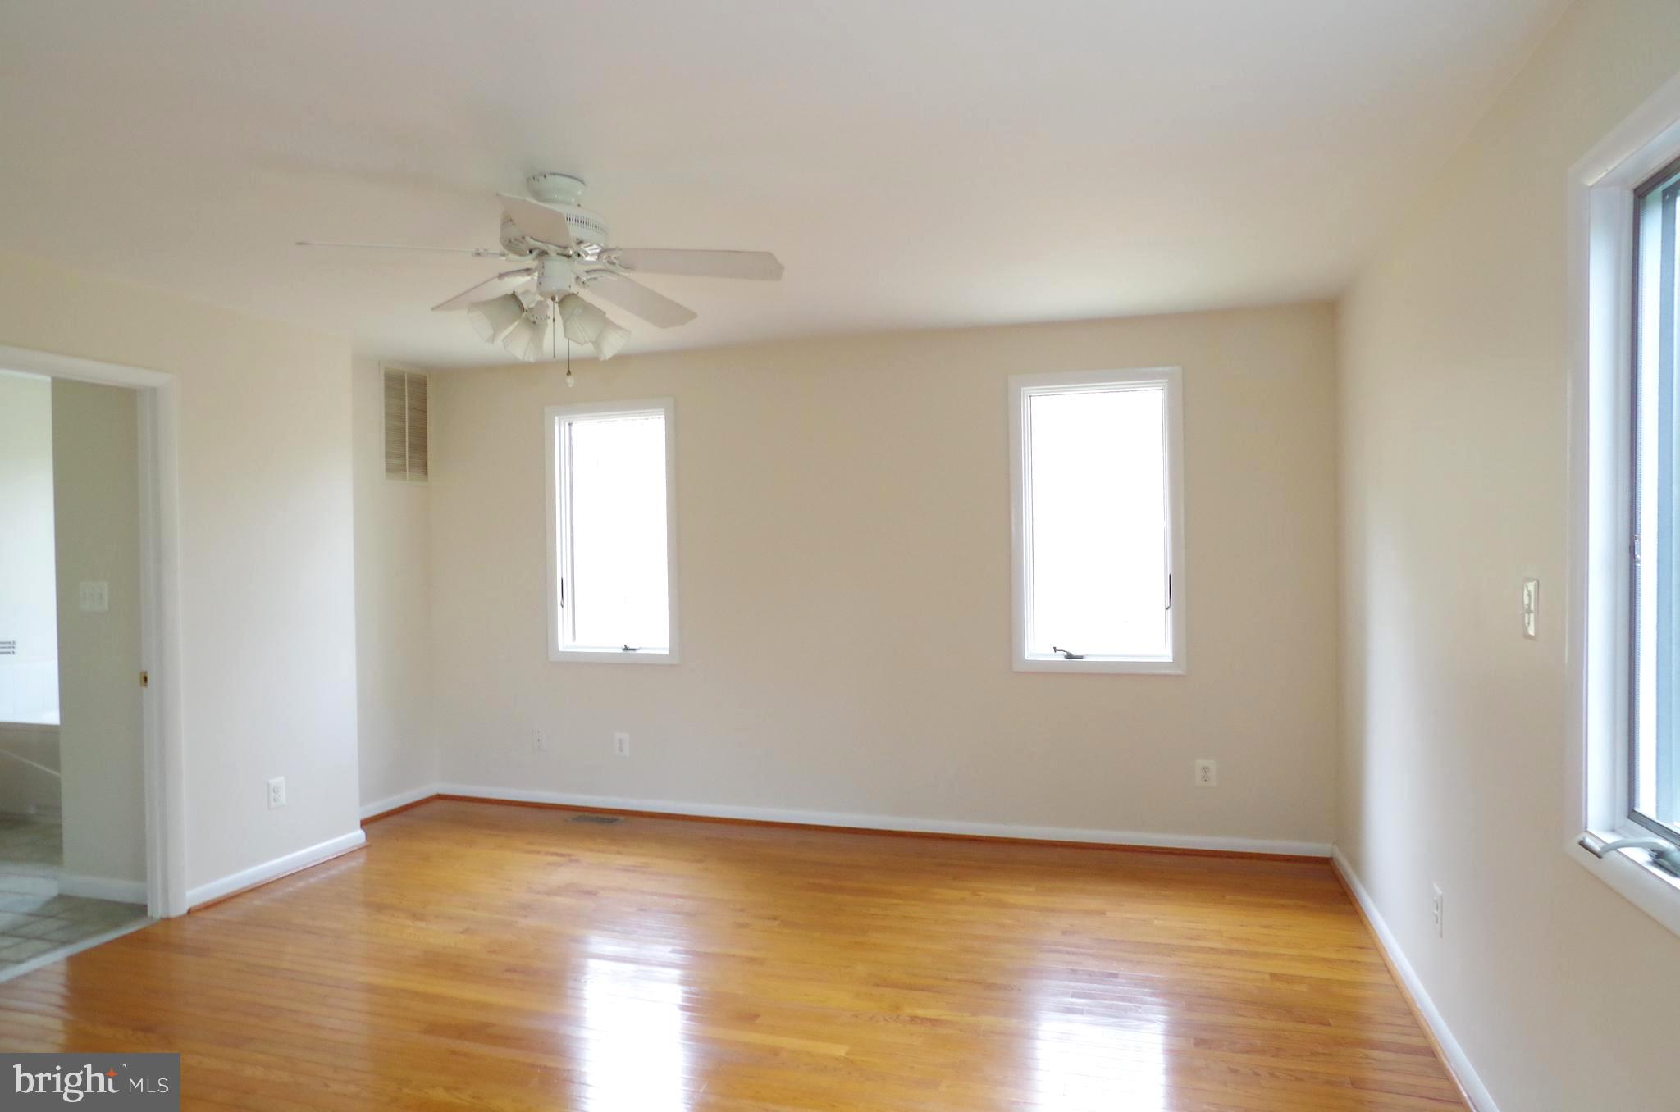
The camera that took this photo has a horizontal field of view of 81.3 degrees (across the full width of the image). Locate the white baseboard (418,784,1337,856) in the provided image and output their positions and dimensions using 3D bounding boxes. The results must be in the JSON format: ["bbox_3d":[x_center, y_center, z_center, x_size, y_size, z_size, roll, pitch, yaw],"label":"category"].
[{"bbox_3d":[-0.063,1.323,4.937,4.631,0.088,0.025,-1,0,17],"label":"white baseboard"}]

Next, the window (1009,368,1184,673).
[{"bbox_3d":[1.194,-0.153,4.562,0.785,1.405,0.090,-1,0,17],"label":"window"}]

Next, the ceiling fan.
[{"bbox_3d":[-0.792,-0.825,2.823,1.280,0.467,1.280,-1,0,17],"label":"ceiling fan"}]

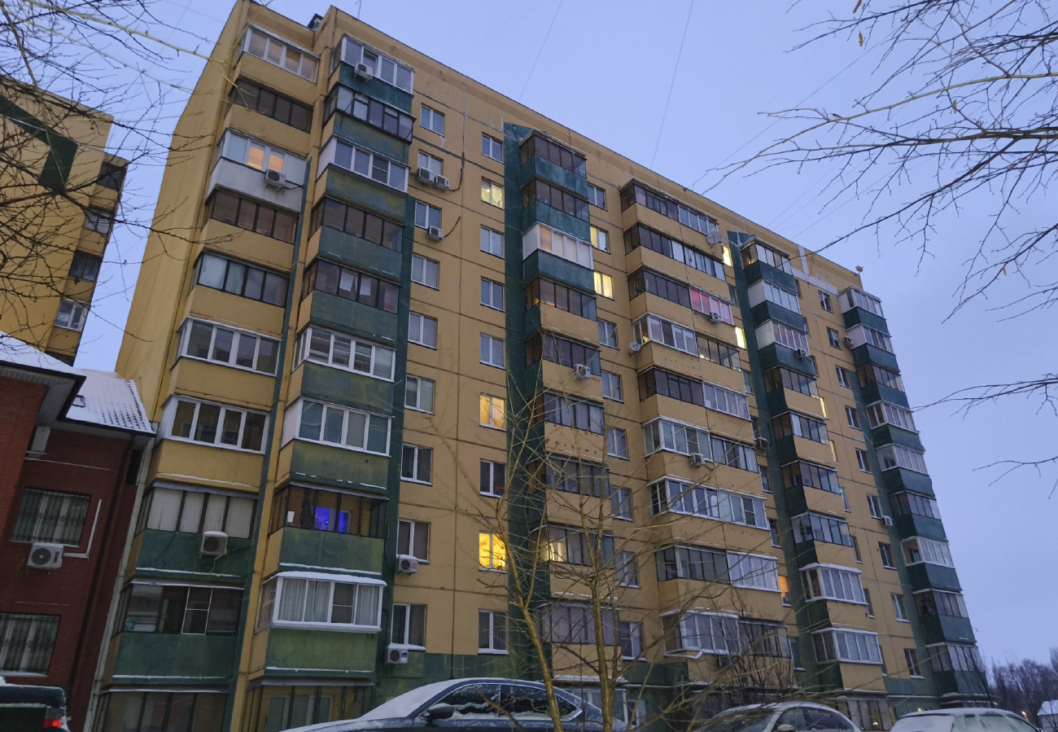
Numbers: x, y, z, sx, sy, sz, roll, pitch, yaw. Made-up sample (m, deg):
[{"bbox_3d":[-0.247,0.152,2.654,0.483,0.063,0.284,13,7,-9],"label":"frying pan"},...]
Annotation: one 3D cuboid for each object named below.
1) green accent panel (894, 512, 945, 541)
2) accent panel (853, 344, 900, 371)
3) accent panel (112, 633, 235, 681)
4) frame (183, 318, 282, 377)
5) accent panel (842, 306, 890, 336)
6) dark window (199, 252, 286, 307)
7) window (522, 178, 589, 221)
[{"bbox_3d":[23.974,10.015,42.988,3.459,1.374,1.176,16,-32,-31],"label":"green accent panel"},{"bbox_3d":[23.870,-0.247,48.305,3.390,1.436,1.173,16,-32,-31],"label":"accent panel"},{"bbox_3d":[-9.808,8.095,19.479,2.935,1.164,0.202,16,-32,-31],"label":"accent panel"},{"bbox_3d":[-10.503,-0.594,24.936,3.150,1.497,0.200,16,-32,-31],"label":"frame"},{"bbox_3d":[23.869,-2.833,49.641,3.445,1.352,1.208,16,-32,-31],"label":"accent panel"},{"bbox_3d":[-10.604,-3.124,26.183,3.129,1.355,0.200,16,-32,-31],"label":"dark window"},{"bbox_3d":[1.396,-8.090,35.897,3.279,1.353,1.200,16,-32,-31],"label":"window"}]

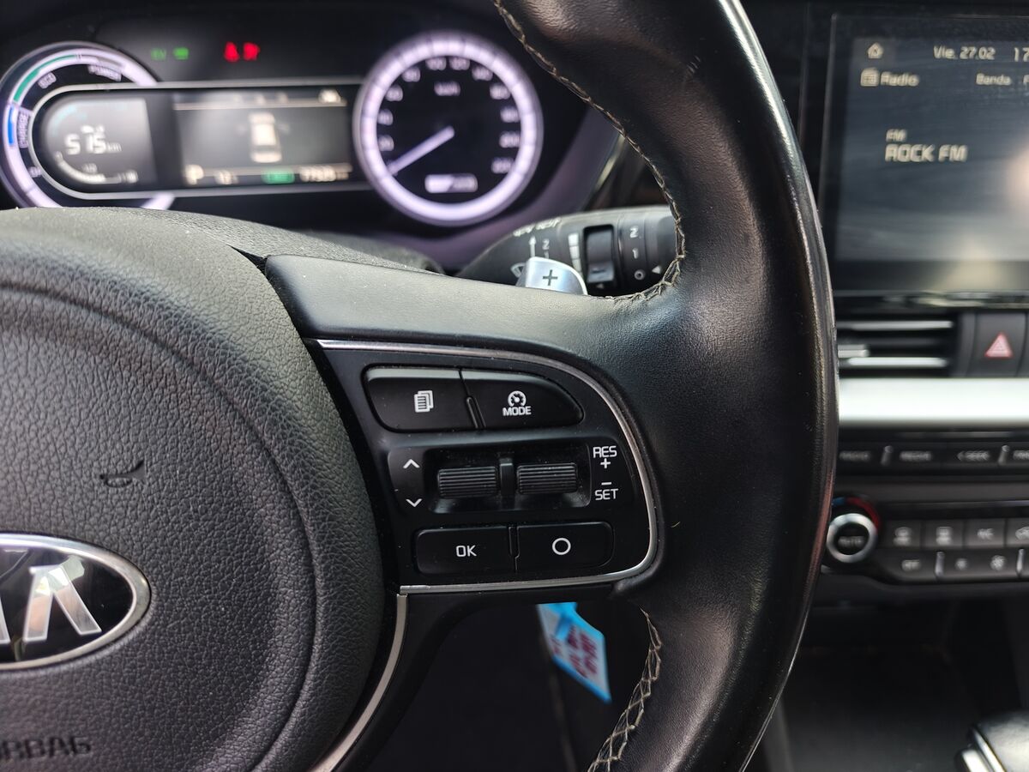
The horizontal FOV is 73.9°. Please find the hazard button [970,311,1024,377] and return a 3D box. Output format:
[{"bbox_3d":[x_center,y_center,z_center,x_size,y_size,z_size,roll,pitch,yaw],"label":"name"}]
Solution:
[{"bbox_3d":[0.245,-0.021,0.352,0.026,0.033,0.012,-1,12,-2],"label":"hazard button"}]

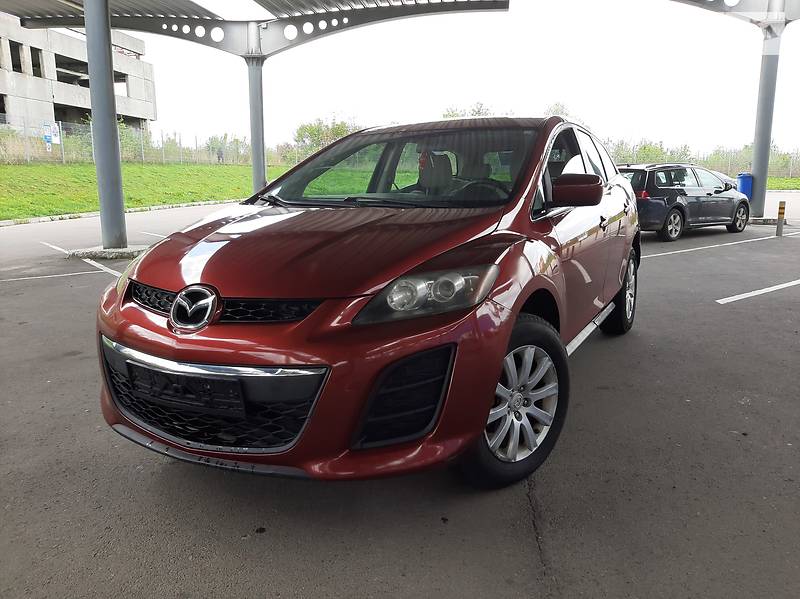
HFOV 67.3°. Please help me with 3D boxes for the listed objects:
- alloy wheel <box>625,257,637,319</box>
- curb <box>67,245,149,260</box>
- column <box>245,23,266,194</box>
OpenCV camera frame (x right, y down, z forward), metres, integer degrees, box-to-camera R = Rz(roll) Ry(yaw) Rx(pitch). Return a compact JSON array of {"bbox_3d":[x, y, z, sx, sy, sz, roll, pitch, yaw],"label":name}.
[{"bbox_3d":[1.764,-0.079,4.774,0.180,0.480,0.480,6,13,29],"label":"alloy wheel"},{"bbox_3d":[-4.931,-0.836,10.528,1.100,0.130,1.250,2,11,13],"label":"curb"},{"bbox_3d":[-4.132,-5.077,17.330,0.370,5.450,0.370,1,12,6],"label":"column"}]

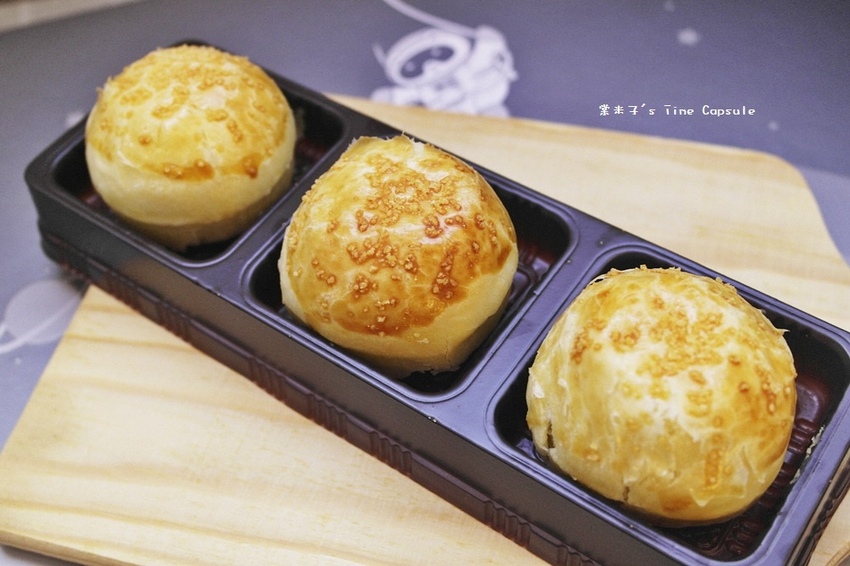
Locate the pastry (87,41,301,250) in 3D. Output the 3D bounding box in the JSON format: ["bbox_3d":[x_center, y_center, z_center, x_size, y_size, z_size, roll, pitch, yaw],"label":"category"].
[{"bbox_3d":[-0.064,-0.042,0.312,0.057,0.041,0.057,-4,53,5],"label":"pastry"}]

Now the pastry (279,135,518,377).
[{"bbox_3d":[-0.007,-0.011,0.276,0.057,0.048,0.057,-4,53,5],"label":"pastry"}]

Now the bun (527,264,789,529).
[{"bbox_3d":[0.050,0.021,0.246,0.058,0.044,0.058,-4,53,5],"label":"bun"}]

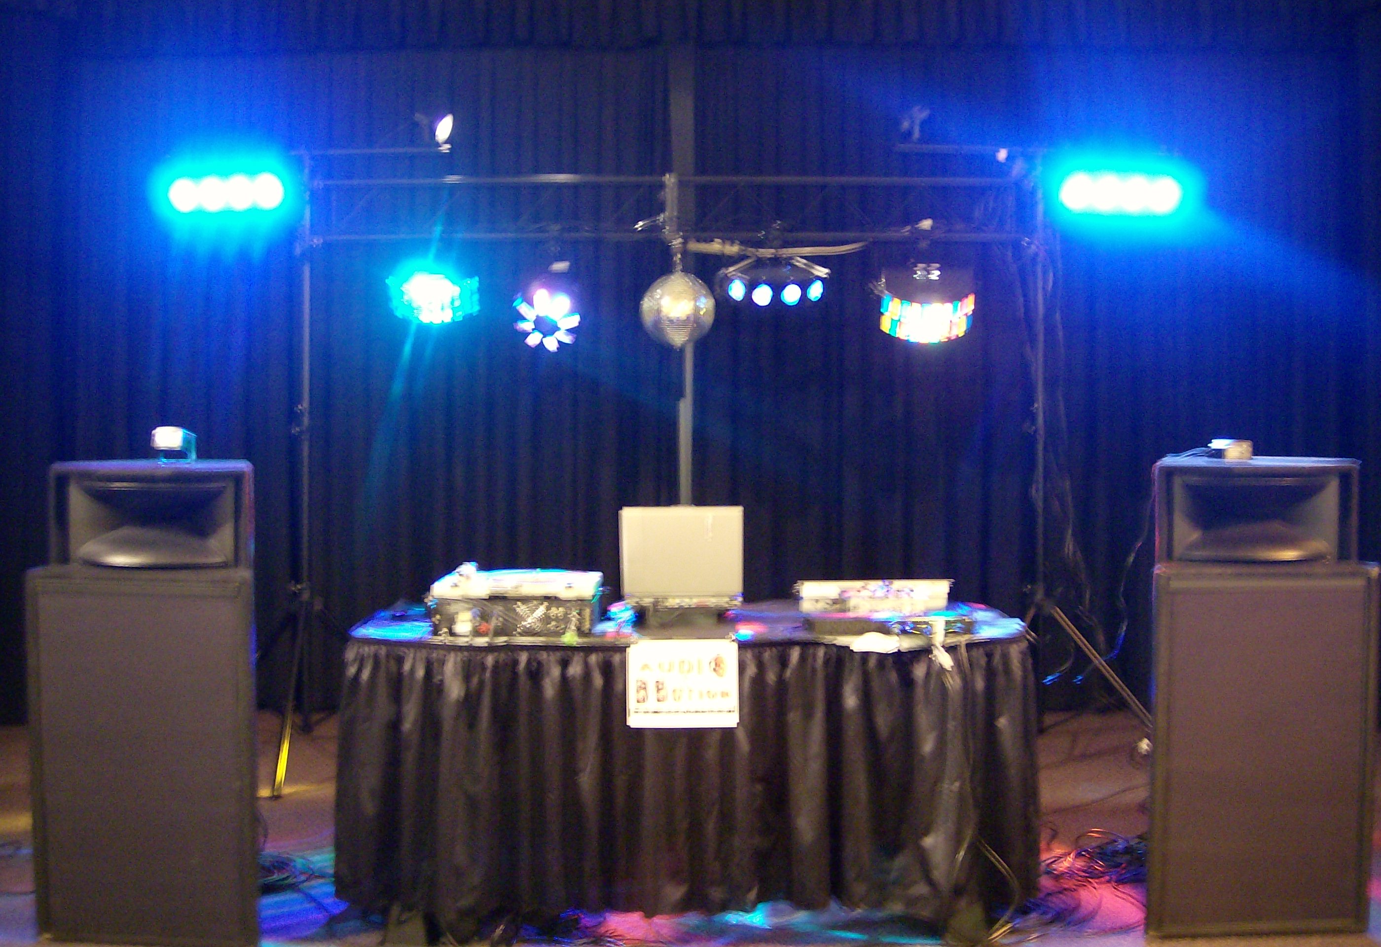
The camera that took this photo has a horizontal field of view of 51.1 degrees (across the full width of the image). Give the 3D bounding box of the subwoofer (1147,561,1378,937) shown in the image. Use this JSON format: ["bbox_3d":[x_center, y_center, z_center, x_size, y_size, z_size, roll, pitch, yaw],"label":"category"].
[{"bbox_3d":[1.454,0.700,3.930,0.565,0.945,0.530,0,3,-1],"label":"subwoofer"}]

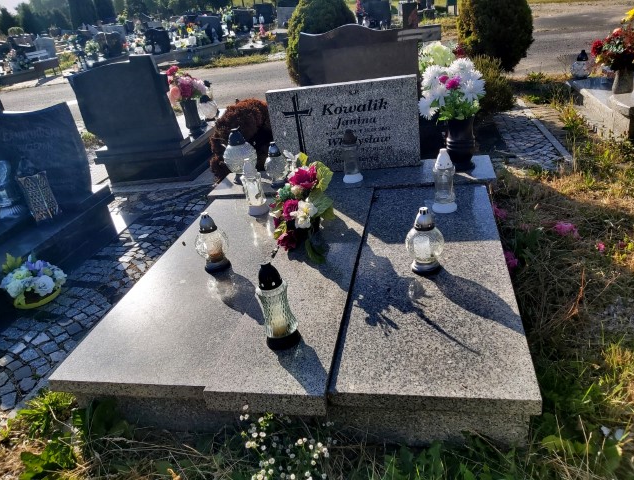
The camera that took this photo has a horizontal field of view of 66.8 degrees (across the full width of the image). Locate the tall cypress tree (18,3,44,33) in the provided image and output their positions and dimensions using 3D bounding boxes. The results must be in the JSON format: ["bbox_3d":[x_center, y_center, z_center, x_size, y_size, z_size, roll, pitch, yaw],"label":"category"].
[{"bbox_3d":[-24.695,-18.677,41.812,1.900,3.534,1.900,-2,28,14],"label":"tall cypress tree"}]

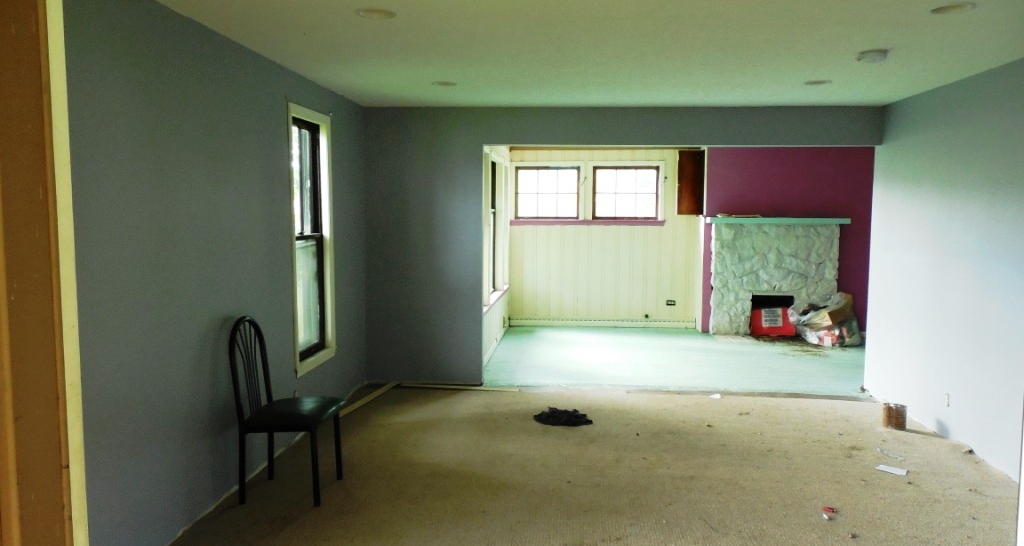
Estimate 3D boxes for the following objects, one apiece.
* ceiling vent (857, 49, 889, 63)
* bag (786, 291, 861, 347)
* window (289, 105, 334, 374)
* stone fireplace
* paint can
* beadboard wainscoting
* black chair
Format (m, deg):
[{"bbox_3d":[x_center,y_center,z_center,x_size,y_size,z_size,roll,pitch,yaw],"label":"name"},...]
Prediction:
[{"bbox_3d":[1.967,-1.176,4.041,0.152,0.049,0.152,1,5,3],"label":"ceiling vent"},{"bbox_3d":[3.618,0.510,8.619,0.806,0.585,0.537,1,5,3],"label":"bag"},{"bbox_3d":[-1.380,-0.241,5.164,0.087,1.778,0.869,1,5,3],"label":"window"},{"bbox_3d":[3.193,0.052,8.992,1.659,1.425,0.284,1,5,3],"label":"stone fireplace"},{"bbox_3d":[2.772,1.014,5.351,0.166,0.177,0.166,1,5,3],"label":"paint can"},{"bbox_3d":[1.158,-0.439,9.431,2.402,2.307,0.055,1,5,3],"label":"beadboard wainscoting"},{"bbox_3d":[-1.204,0.720,4.034,0.537,0.975,0.442,1,5,3],"label":"black chair"}]

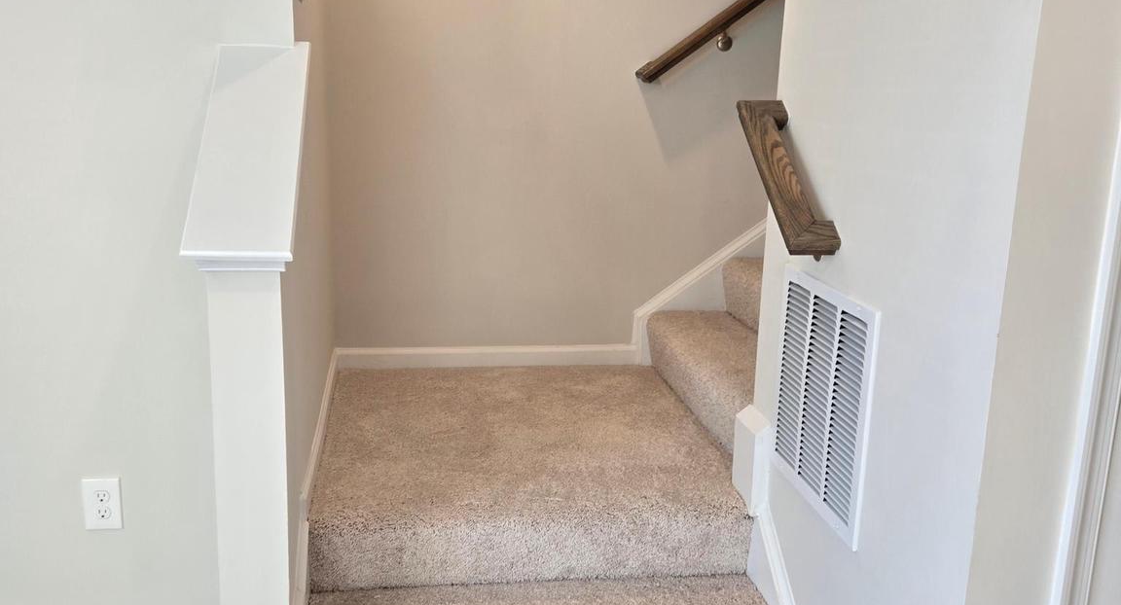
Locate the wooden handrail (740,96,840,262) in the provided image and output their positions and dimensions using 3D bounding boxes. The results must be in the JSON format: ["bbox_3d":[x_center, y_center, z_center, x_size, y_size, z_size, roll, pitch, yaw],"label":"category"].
[{"bbox_3d":[0.443,-0.248,1.962,0.094,0.065,0.435,0,47,-9],"label":"wooden handrail"}]

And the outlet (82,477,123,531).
[{"bbox_3d":[-0.984,0.433,2.135,0.074,0.118,0.009,0,12,-9],"label":"outlet"}]

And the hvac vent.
[{"bbox_3d":[0.494,0.182,1.885,0.016,0.422,0.405,0,12,-9],"label":"hvac vent"}]

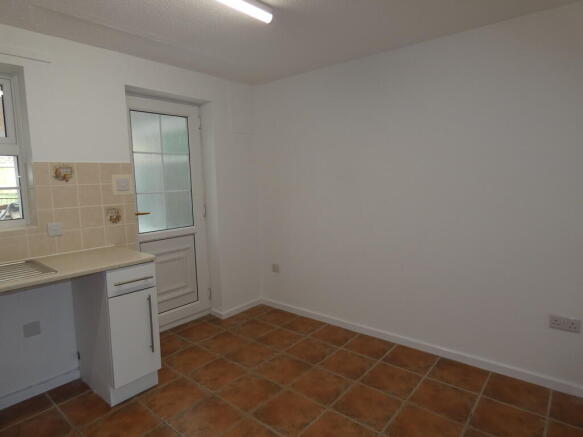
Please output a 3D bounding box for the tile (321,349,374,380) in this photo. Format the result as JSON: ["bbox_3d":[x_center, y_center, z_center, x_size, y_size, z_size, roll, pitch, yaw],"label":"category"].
[{"bbox_3d":[0.412,1.072,2.483,0.326,0.010,0.326,3,8,40],"label":"tile"}]

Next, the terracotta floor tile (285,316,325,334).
[{"bbox_3d":[0.117,1.012,3.172,0.326,0.010,0.326,3,8,40],"label":"terracotta floor tile"}]

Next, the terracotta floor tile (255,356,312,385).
[{"bbox_3d":[-0.057,1.101,2.467,0.318,0.012,0.318,3,8,40],"label":"terracotta floor tile"}]

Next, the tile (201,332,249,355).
[{"bbox_3d":[-0.571,1.074,2.890,0.327,0.010,0.327,3,7,40],"label":"tile"}]

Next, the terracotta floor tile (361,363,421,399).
[{"bbox_3d":[0.668,1.085,2.267,0.326,0.010,0.326,3,8,40],"label":"terracotta floor tile"}]

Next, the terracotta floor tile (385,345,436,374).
[{"bbox_3d":[0.891,1.067,2.540,0.327,0.010,0.327,3,7,40],"label":"terracotta floor tile"}]

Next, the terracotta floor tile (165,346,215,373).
[{"bbox_3d":[-0.786,1.106,2.634,0.327,0.010,0.327,3,7,40],"label":"terracotta floor tile"}]

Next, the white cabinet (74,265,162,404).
[{"bbox_3d":[-1.193,0.718,2.313,0.583,0.862,0.302,3,8,40],"label":"white cabinet"}]

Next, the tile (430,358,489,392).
[{"bbox_3d":[1.142,1.066,2.304,0.326,0.010,0.326,3,8,40],"label":"tile"}]

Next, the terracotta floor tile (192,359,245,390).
[{"bbox_3d":[-0.529,1.120,2.419,0.327,0.010,0.327,3,7,40],"label":"terracotta floor tile"}]

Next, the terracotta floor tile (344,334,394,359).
[{"bbox_3d":[0.629,1.039,2.738,0.326,0.010,0.326,3,8,40],"label":"terracotta floor tile"}]

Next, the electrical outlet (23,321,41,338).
[{"bbox_3d":[-1.670,0.716,2.171,0.012,0.087,0.087,3,7,40],"label":"electrical outlet"}]

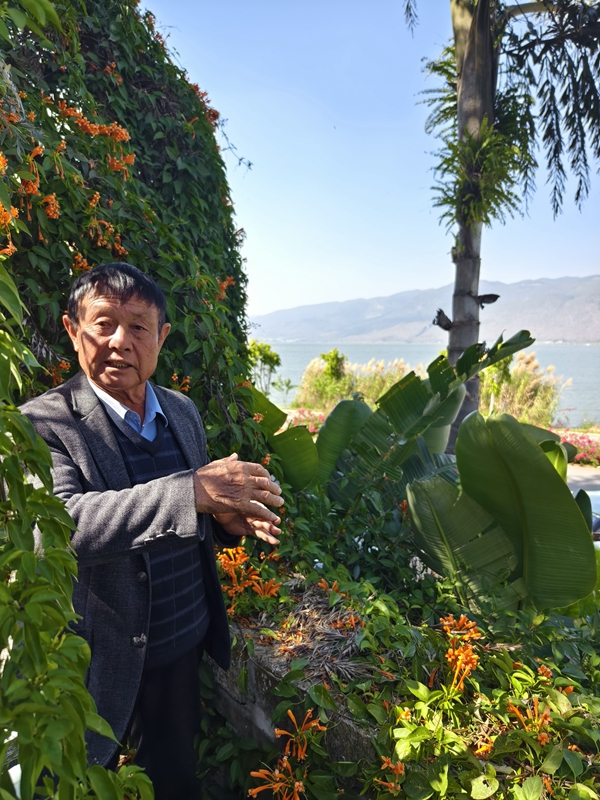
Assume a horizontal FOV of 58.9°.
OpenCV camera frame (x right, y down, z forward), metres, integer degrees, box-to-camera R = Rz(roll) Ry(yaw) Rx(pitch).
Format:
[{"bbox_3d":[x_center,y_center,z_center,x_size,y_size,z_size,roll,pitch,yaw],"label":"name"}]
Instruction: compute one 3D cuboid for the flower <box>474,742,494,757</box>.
[{"bbox_3d":[0.354,0.671,1.020,0.038,0.028,0.035,0,6,0],"label":"flower"}]

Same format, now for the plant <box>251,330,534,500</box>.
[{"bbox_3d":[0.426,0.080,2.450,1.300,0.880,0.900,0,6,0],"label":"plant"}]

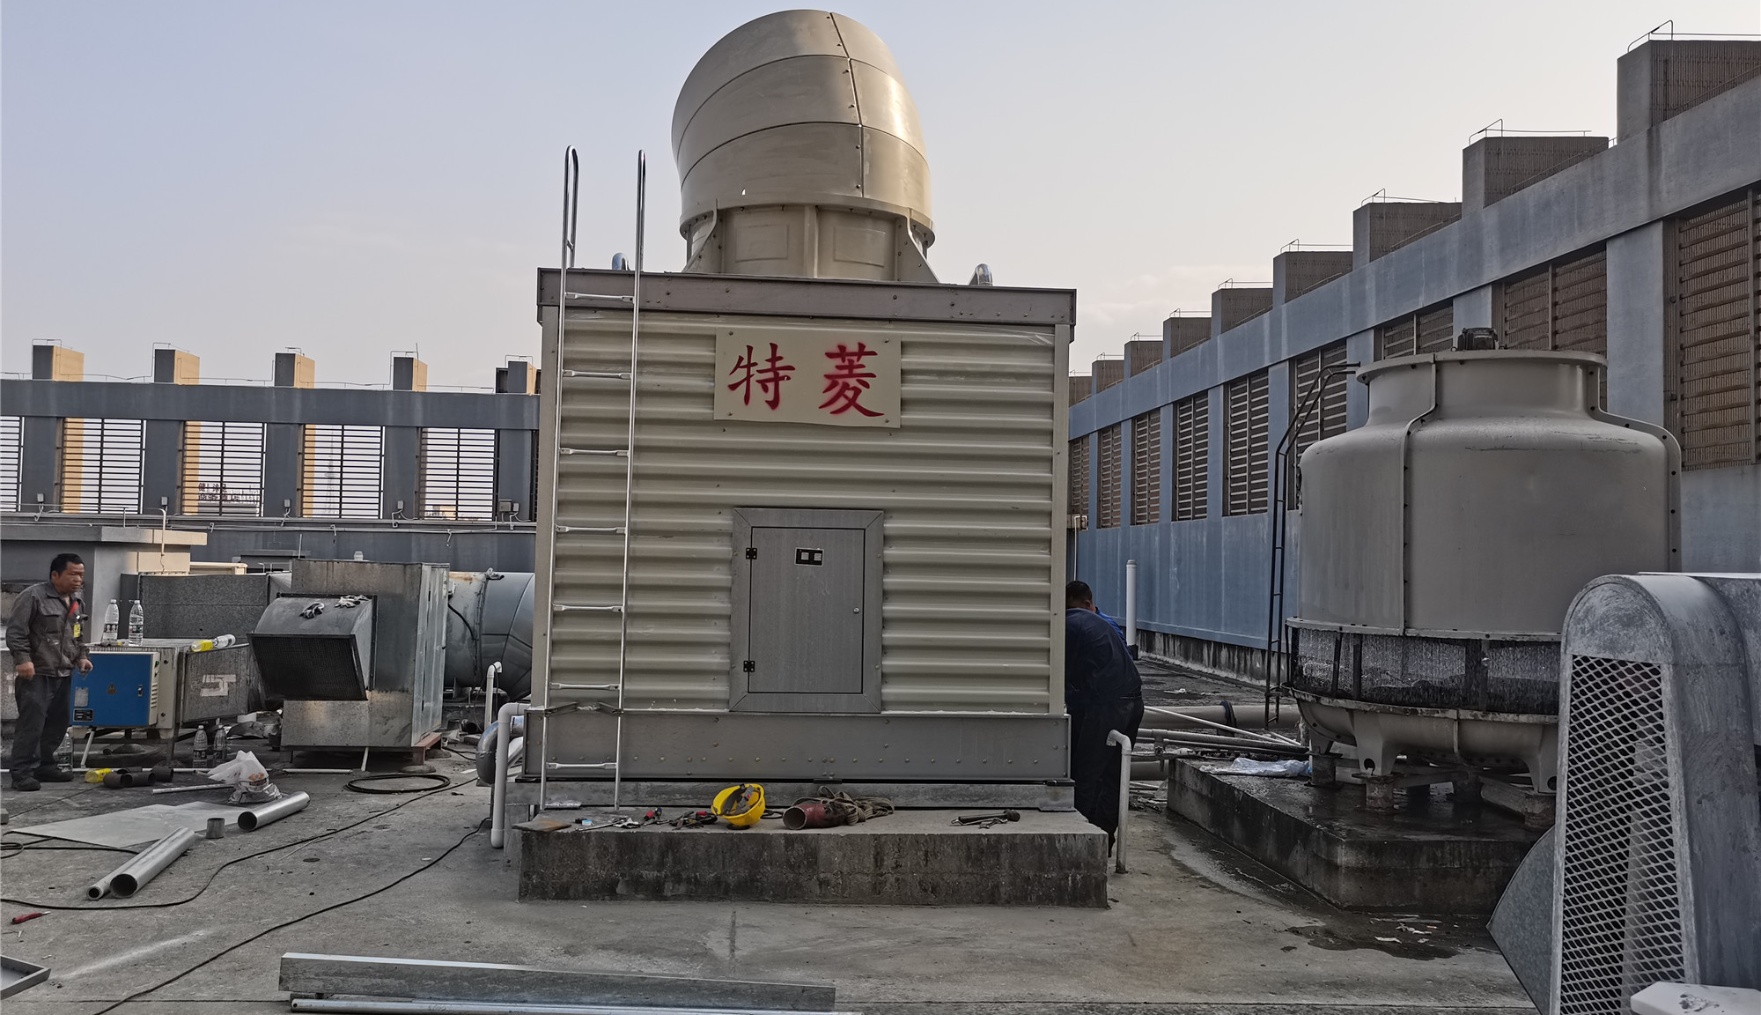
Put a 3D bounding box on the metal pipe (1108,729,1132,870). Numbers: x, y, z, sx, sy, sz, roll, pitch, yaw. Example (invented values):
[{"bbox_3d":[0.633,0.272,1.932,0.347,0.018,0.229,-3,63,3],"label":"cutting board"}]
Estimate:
[{"bbox_3d":[1.300,1.590,7.170,0.135,0.771,0.085,1,-2,-4],"label":"metal pipe"}]

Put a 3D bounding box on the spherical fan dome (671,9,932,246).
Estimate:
[{"bbox_3d":[-0.458,-2.320,8.343,1.602,1.422,1.662,2,-3,-27],"label":"spherical fan dome"}]

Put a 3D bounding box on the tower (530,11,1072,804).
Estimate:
[{"bbox_3d":[-0.430,-0.697,8.236,2.901,4.673,2.250,1,-2,-4],"label":"tower"}]

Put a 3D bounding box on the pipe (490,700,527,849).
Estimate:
[{"bbox_3d":[-2.024,1.488,7.339,0.230,0.810,0.075,1,-2,-4],"label":"pipe"}]

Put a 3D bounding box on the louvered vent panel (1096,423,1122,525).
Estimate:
[{"bbox_3d":[4.789,-0.624,27.679,0.100,2.089,1.919,1,-2,-6],"label":"louvered vent panel"}]

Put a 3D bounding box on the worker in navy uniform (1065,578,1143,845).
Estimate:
[{"bbox_3d":[1.267,1.215,7.785,0.560,1.558,0.520,-1,-3,31],"label":"worker in navy uniform"}]

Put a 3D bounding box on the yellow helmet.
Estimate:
[{"bbox_3d":[-0.706,1.487,6.589,0.275,0.155,0.215,-15,22,26],"label":"yellow helmet"}]

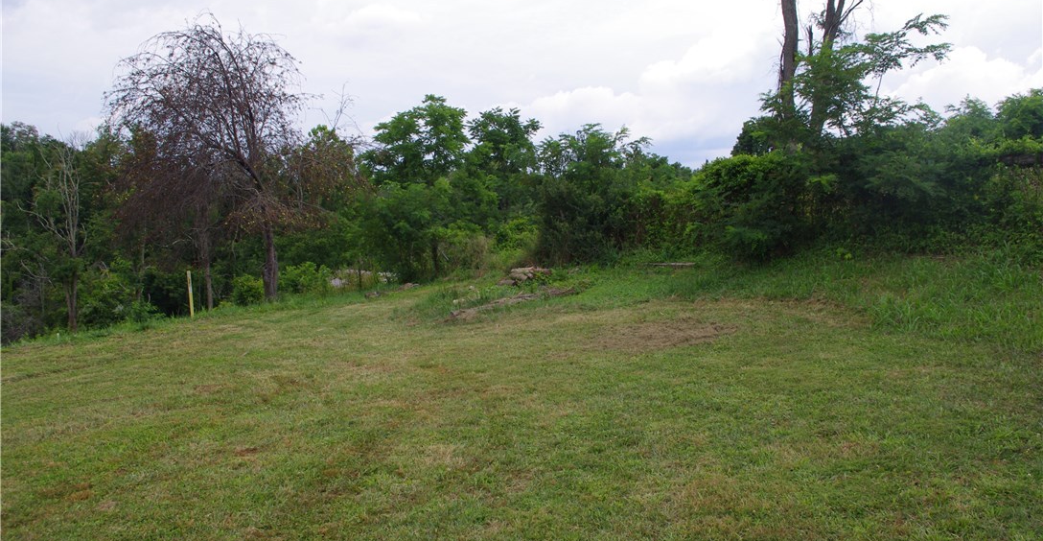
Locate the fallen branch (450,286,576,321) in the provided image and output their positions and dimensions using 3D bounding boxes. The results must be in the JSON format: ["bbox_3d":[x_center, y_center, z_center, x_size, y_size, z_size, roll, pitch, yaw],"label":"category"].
[{"bbox_3d":[-0.112,0.825,20.400,0.450,0.280,4.540,0,7,45],"label":"fallen branch"}]

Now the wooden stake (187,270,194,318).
[{"bbox_3d":[-8.269,0.586,19.500,0.080,1.200,0.050,-3,2,-21],"label":"wooden stake"}]

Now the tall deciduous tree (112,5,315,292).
[{"bbox_3d":[-9.388,-3.418,23.500,6.200,8.600,6.000,-2,2,-21],"label":"tall deciduous tree"}]

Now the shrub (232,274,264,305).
[{"bbox_3d":[-8.059,0.550,23.000,1.000,0.900,0.950,-2,2,-19],"label":"shrub"}]

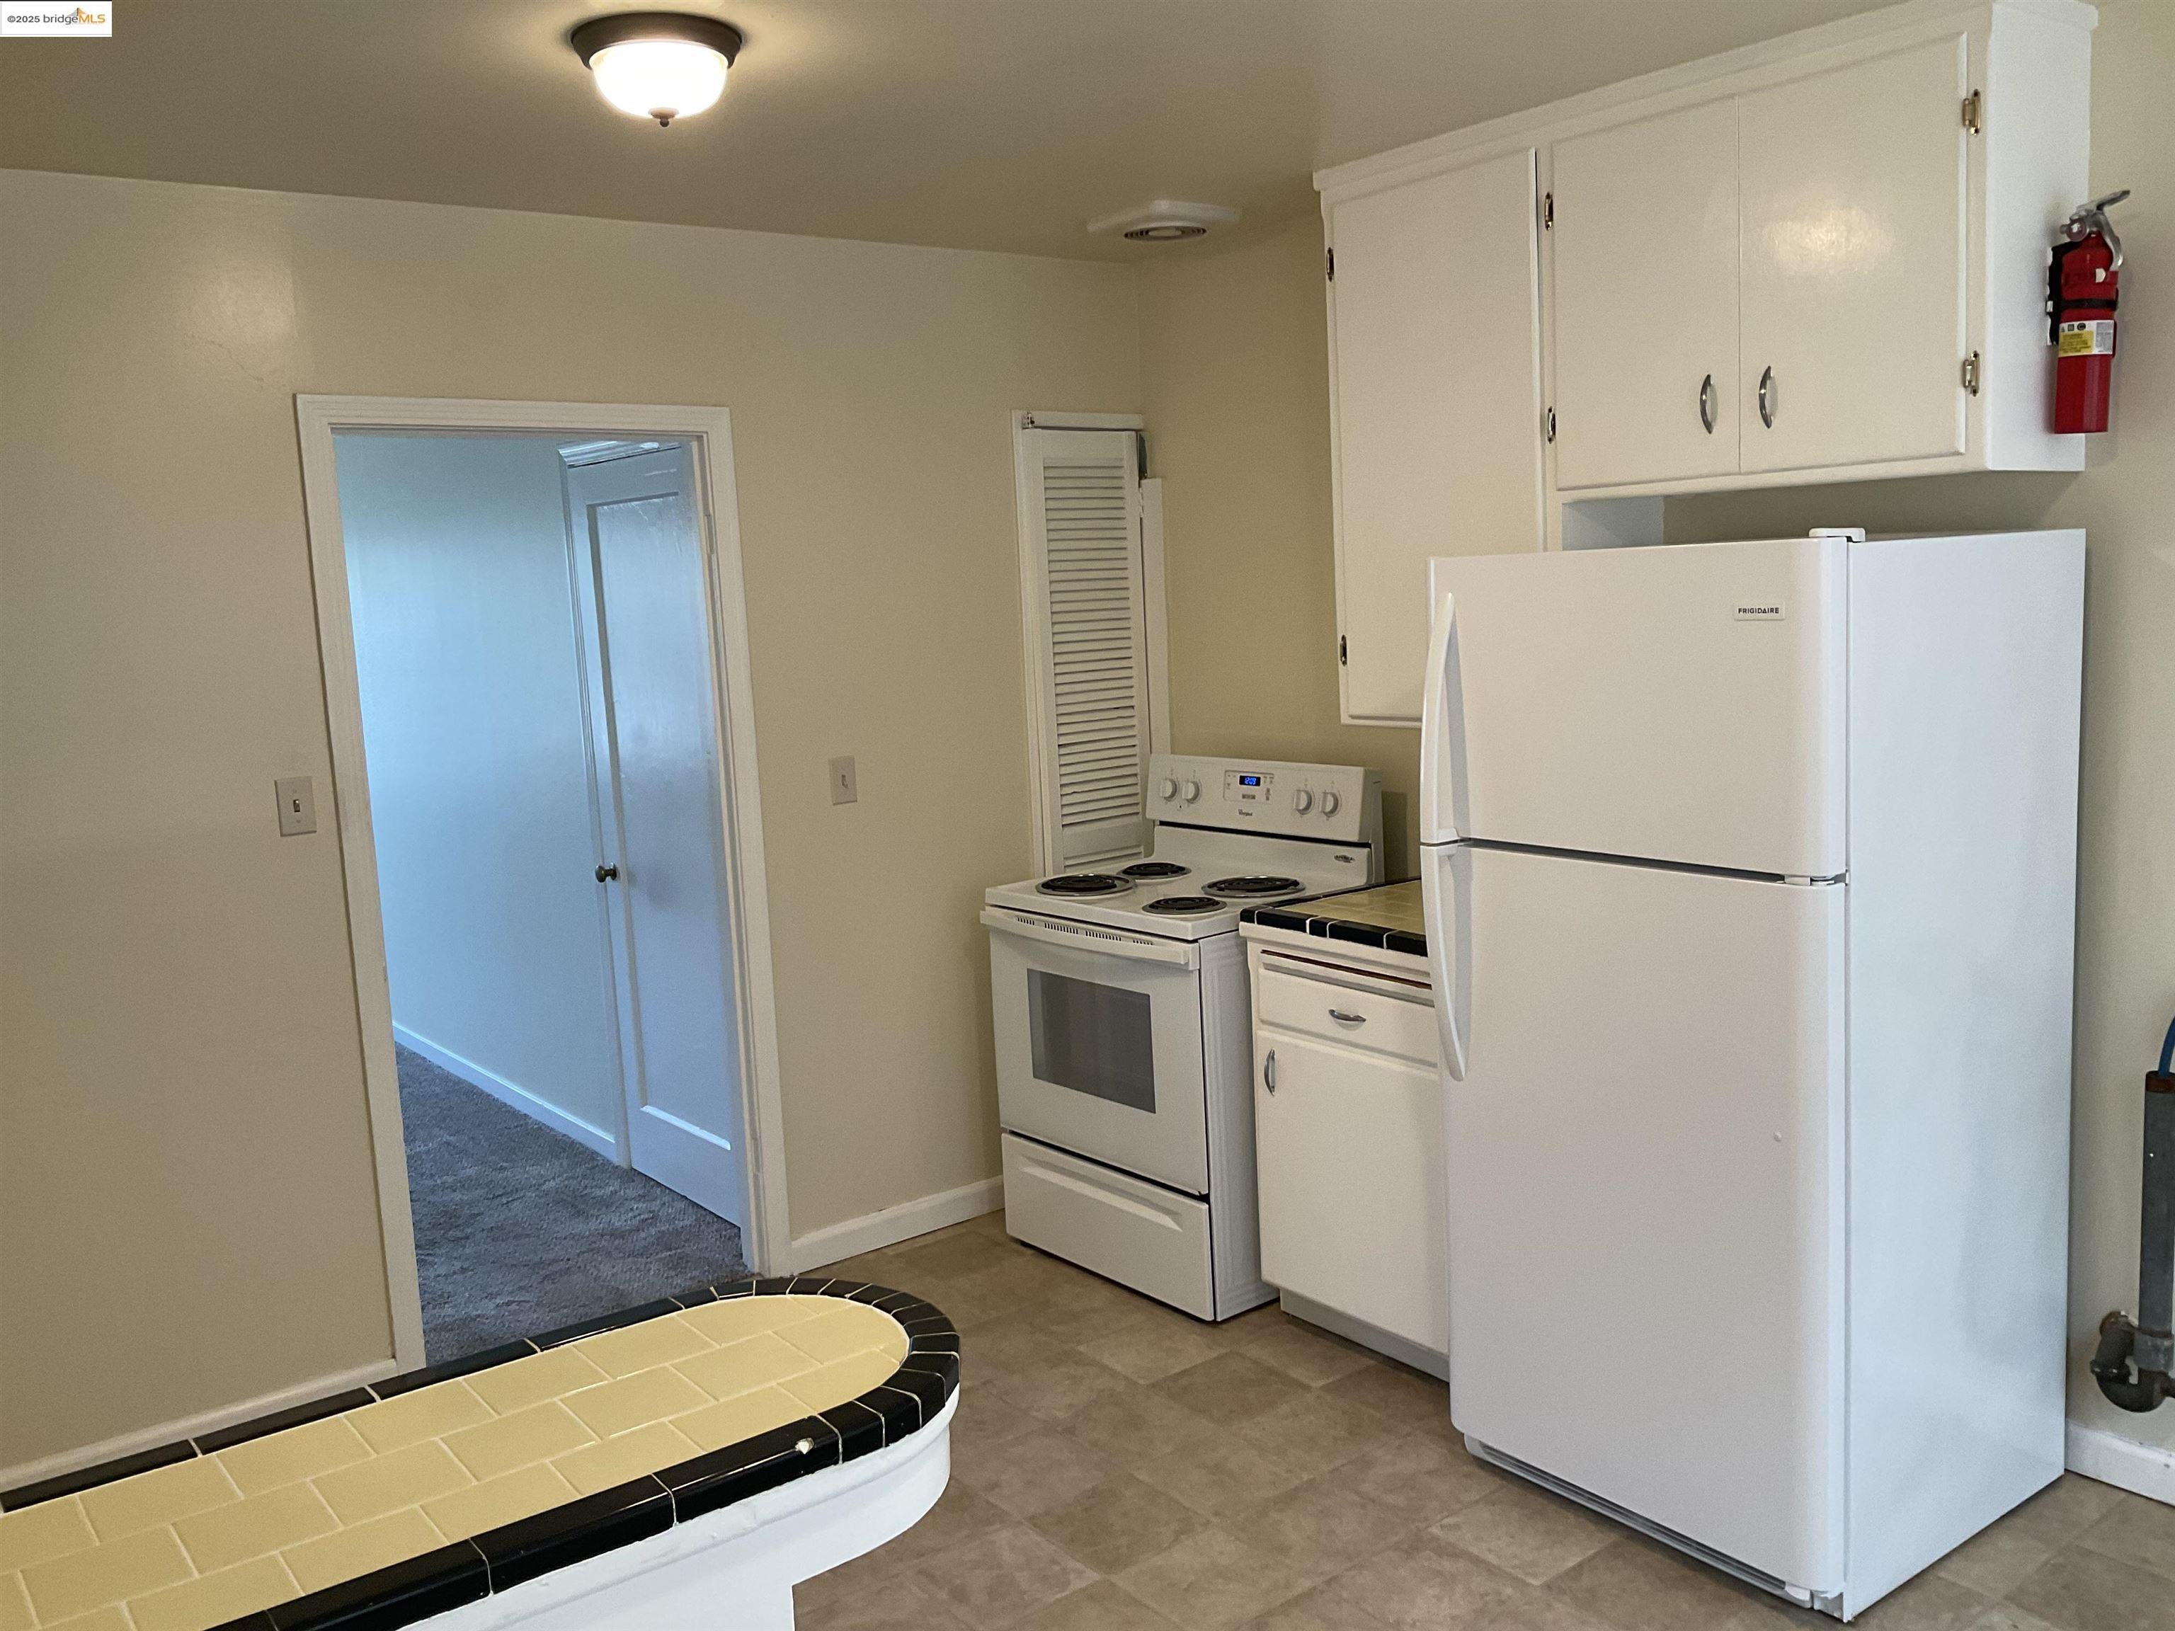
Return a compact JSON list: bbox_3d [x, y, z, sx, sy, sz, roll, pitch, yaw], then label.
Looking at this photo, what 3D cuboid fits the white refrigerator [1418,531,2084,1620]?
[{"bbox_3d":[1.126,0.364,3.157,0.799,1.661,0.738,-8,9,-37],"label":"white refrigerator"}]

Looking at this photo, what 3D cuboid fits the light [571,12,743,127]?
[{"bbox_3d":[-0.647,-1.109,2.759,0.258,0.128,0.258,-8,9,-37],"label":"light"}]

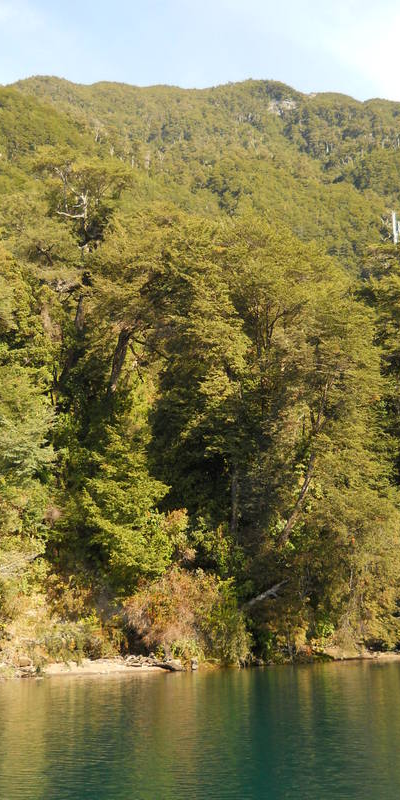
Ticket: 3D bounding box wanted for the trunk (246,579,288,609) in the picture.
[{"bbox_3d":[4.191,12.396,54.652,3.021,0.447,0.383,-30,-13,-8],"label":"trunk"}]

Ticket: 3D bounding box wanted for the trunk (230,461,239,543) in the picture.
[{"bbox_3d":[2.510,7.420,62.193,0.473,5.839,0.436,1,-15,2],"label":"trunk"}]

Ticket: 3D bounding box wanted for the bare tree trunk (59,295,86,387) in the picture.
[{"bbox_3d":[-10.405,-4.734,69.581,1.058,7.964,0.814,10,-15,-9],"label":"bare tree trunk"}]

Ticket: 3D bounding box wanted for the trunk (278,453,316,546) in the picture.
[{"bbox_3d":[6.689,6.731,58.236,0.749,6.826,0.545,18,-14,8],"label":"trunk"}]

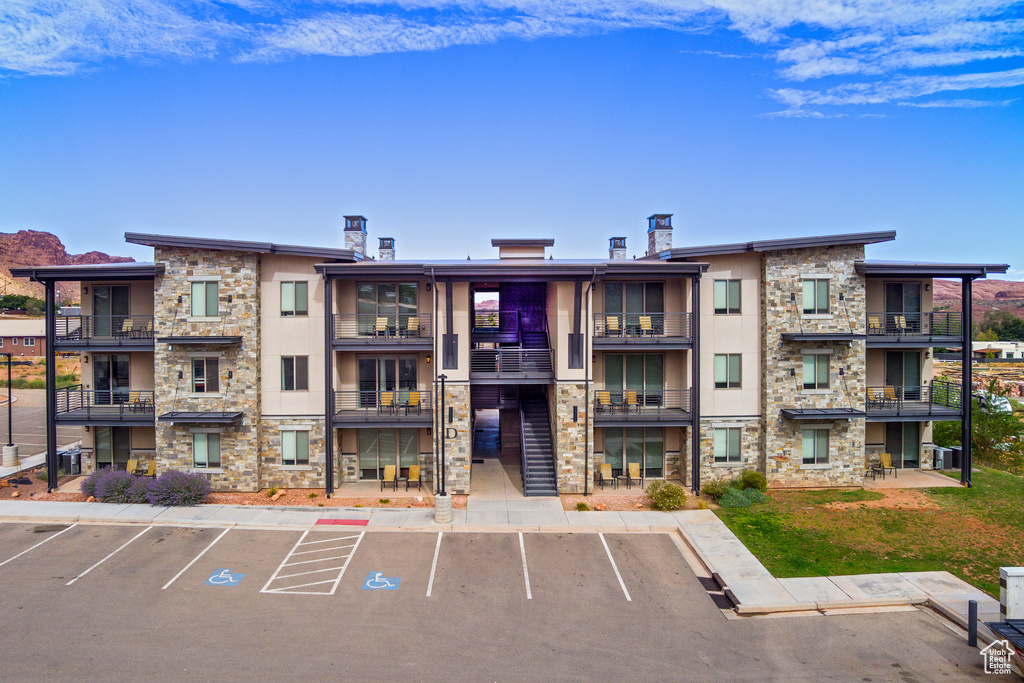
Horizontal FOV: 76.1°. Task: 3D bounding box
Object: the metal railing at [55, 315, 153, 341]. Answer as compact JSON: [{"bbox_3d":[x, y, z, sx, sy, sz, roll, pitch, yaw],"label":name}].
[{"bbox_3d":[-17.394,-0.594,28.899,4.220,1.100,2.000,0,2,-1],"label":"metal railing"}]

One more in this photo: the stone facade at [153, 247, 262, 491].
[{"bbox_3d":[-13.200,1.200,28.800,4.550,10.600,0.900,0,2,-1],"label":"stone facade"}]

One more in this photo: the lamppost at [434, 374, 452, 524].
[{"bbox_3d":[-2.524,3.939,23.947,0.620,5.443,0.620,0,2,-1],"label":"lamppost"}]

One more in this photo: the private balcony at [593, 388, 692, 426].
[{"bbox_3d":[5.570,2.770,28.900,4.250,1.600,2.100,0,2,-1],"label":"private balcony"}]

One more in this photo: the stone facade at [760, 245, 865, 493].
[{"bbox_3d":[12.812,1.064,27.850,4.150,10.150,0.800,0,2,-1],"label":"stone facade"}]

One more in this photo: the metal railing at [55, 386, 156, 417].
[{"bbox_3d":[-16.838,2.564,27.888,4.025,1.130,1.680,0,2,-1],"label":"metal railing"}]

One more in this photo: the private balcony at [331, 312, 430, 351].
[{"bbox_3d":[-5.322,-0.427,28.074,4.150,1.500,2.150,0,2,-1],"label":"private balcony"}]

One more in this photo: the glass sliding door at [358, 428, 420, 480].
[{"bbox_3d":[-5.215,4.788,27.810,2.630,2.370,0.120,0,2,-1],"label":"glass sliding door"}]

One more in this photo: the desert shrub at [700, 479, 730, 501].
[{"bbox_3d":[8.450,6.170,27.300,1.150,0.850,1.100,0,2,-1],"label":"desert shrub"}]

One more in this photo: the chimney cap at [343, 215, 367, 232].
[{"bbox_3d":[-7.148,-5.319,30.038,0.861,0.702,1.330,0,2,-1],"label":"chimney cap"}]

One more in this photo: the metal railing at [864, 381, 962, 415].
[{"bbox_3d":[17.750,2.560,29.900,4.200,1.220,2.400,0,2,-1],"label":"metal railing"}]

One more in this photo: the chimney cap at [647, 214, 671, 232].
[{"bbox_3d":[7.237,-5.705,31.899,0.910,0.720,1.400,0,2,-1],"label":"chimney cap"}]

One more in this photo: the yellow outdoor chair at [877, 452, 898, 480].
[{"bbox_3d":[16.408,5.414,28.500,0.580,0.930,0.670,0,2,6],"label":"yellow outdoor chair"}]

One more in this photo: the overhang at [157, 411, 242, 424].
[{"bbox_3d":[-12.596,3.091,26.642,2.977,0.277,0.970,0,2,-1],"label":"overhang"}]

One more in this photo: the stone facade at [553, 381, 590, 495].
[{"bbox_3d":[2.578,4.070,27.650,1.500,4.600,1.200,0,2,-1],"label":"stone facade"}]

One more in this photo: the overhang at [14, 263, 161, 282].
[{"bbox_3d":[-17.291,-2.964,27.900,6.200,0.750,2.700,0,2,-1],"label":"overhang"}]

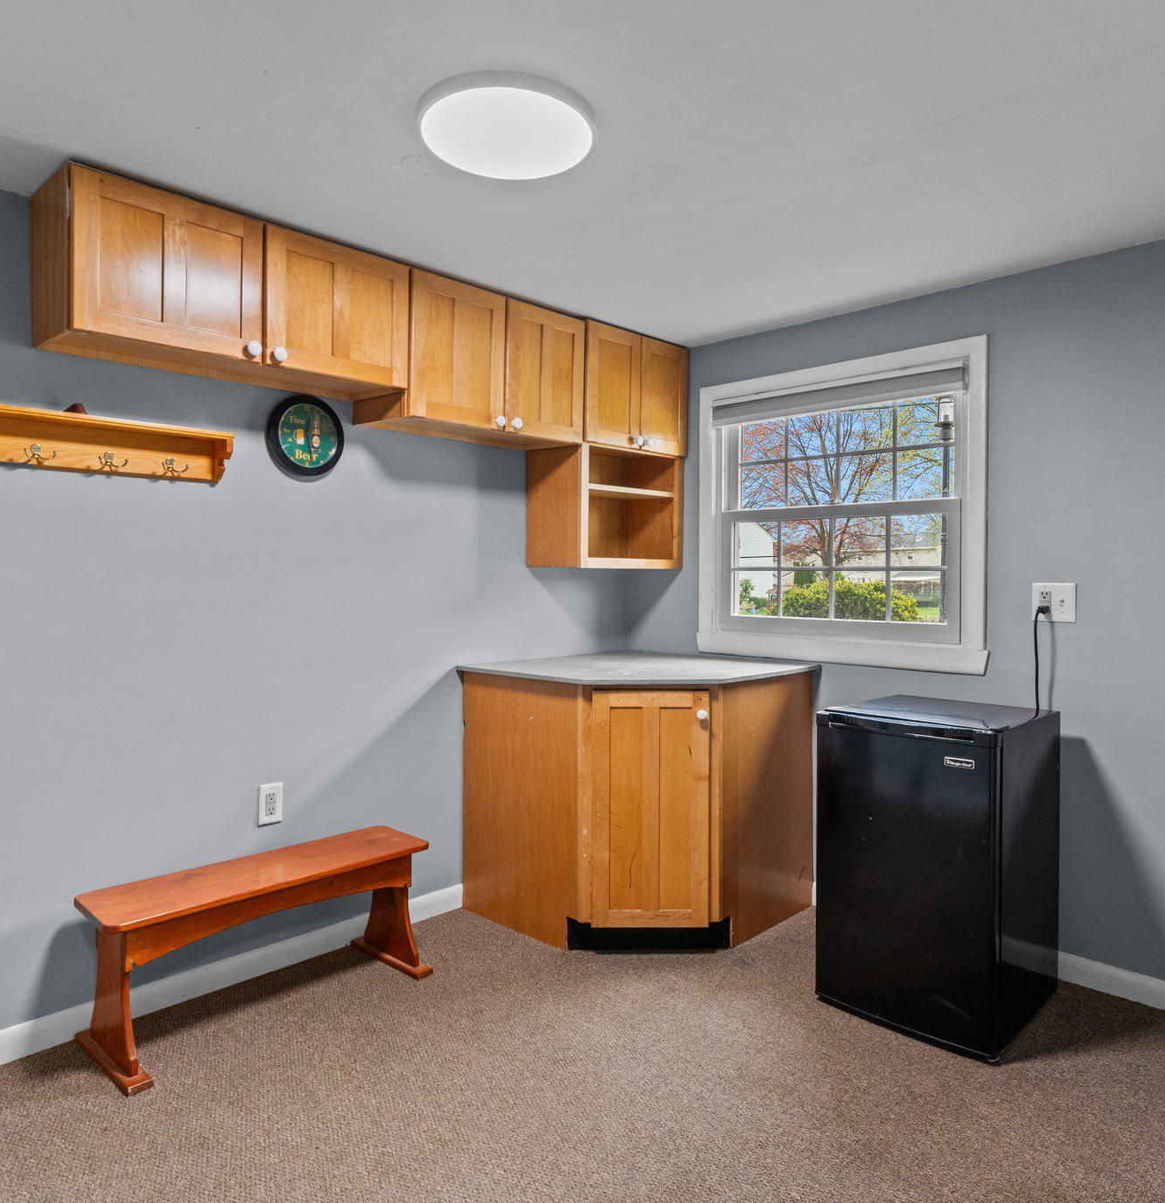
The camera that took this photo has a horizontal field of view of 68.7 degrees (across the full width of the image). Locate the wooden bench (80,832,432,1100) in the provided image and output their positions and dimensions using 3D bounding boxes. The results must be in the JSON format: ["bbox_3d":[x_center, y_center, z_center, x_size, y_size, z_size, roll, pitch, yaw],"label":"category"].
[{"bbox_3d":[-0.897,0.955,2.435,0.367,0.394,0.924,2,2,44],"label":"wooden bench"}]

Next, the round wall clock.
[{"bbox_3d":[-0.864,-0.515,2.665,0.045,0.257,0.257,2,2,44],"label":"round wall clock"}]

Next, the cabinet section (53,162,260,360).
[{"bbox_3d":[-1.127,-0.823,2.227,0.322,0.379,0.460,1,2,44],"label":"cabinet section"}]

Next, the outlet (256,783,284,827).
[{"bbox_3d":[-0.959,0.626,2.625,0.010,0.124,0.076,2,2,44],"label":"outlet"}]

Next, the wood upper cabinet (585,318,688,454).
[{"bbox_3d":[0.111,-0.818,3.460,0.324,0.440,0.601,2,2,44],"label":"wood upper cabinet"}]

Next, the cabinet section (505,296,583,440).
[{"bbox_3d":[-0.240,-0.808,3.139,0.322,0.443,0.384,1,2,44],"label":"cabinet section"}]

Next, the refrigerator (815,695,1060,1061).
[{"bbox_3d":[1.052,0.738,2.503,0.492,0.837,0.556,2,2,43],"label":"refrigerator"}]

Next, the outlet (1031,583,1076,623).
[{"bbox_3d":[1.440,0.004,2.600,0.121,0.119,0.010,2,2,44],"label":"outlet"}]

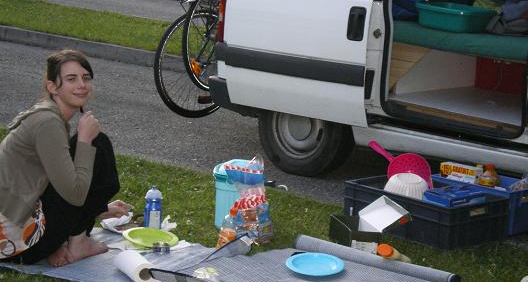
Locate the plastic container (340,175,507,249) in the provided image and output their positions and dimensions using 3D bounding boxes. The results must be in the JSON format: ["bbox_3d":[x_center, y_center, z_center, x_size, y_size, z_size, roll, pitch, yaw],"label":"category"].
[{"bbox_3d":[0.729,0.316,6.002,0.410,0.190,0.610,-7,15,-43],"label":"plastic container"}]

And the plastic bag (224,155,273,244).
[{"bbox_3d":[-0.065,0.241,5.678,0.170,0.360,0.120,9,12,27],"label":"plastic bag"}]

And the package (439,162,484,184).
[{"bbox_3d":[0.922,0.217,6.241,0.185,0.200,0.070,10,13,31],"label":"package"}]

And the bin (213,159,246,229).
[{"bbox_3d":[-0.102,0.254,5.839,0.215,0.285,0.215,3,11,0],"label":"bin"}]

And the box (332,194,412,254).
[{"bbox_3d":[0.451,0.361,5.741,0.270,0.160,0.280,1,11,-11],"label":"box"}]

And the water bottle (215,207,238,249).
[{"bbox_3d":[-0.148,0.361,5.542,0.078,0.175,0.078,8,11,-1],"label":"water bottle"}]

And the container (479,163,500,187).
[{"bbox_3d":[1.053,0.227,6.197,0.080,0.230,0.080,3,11,0],"label":"container"}]

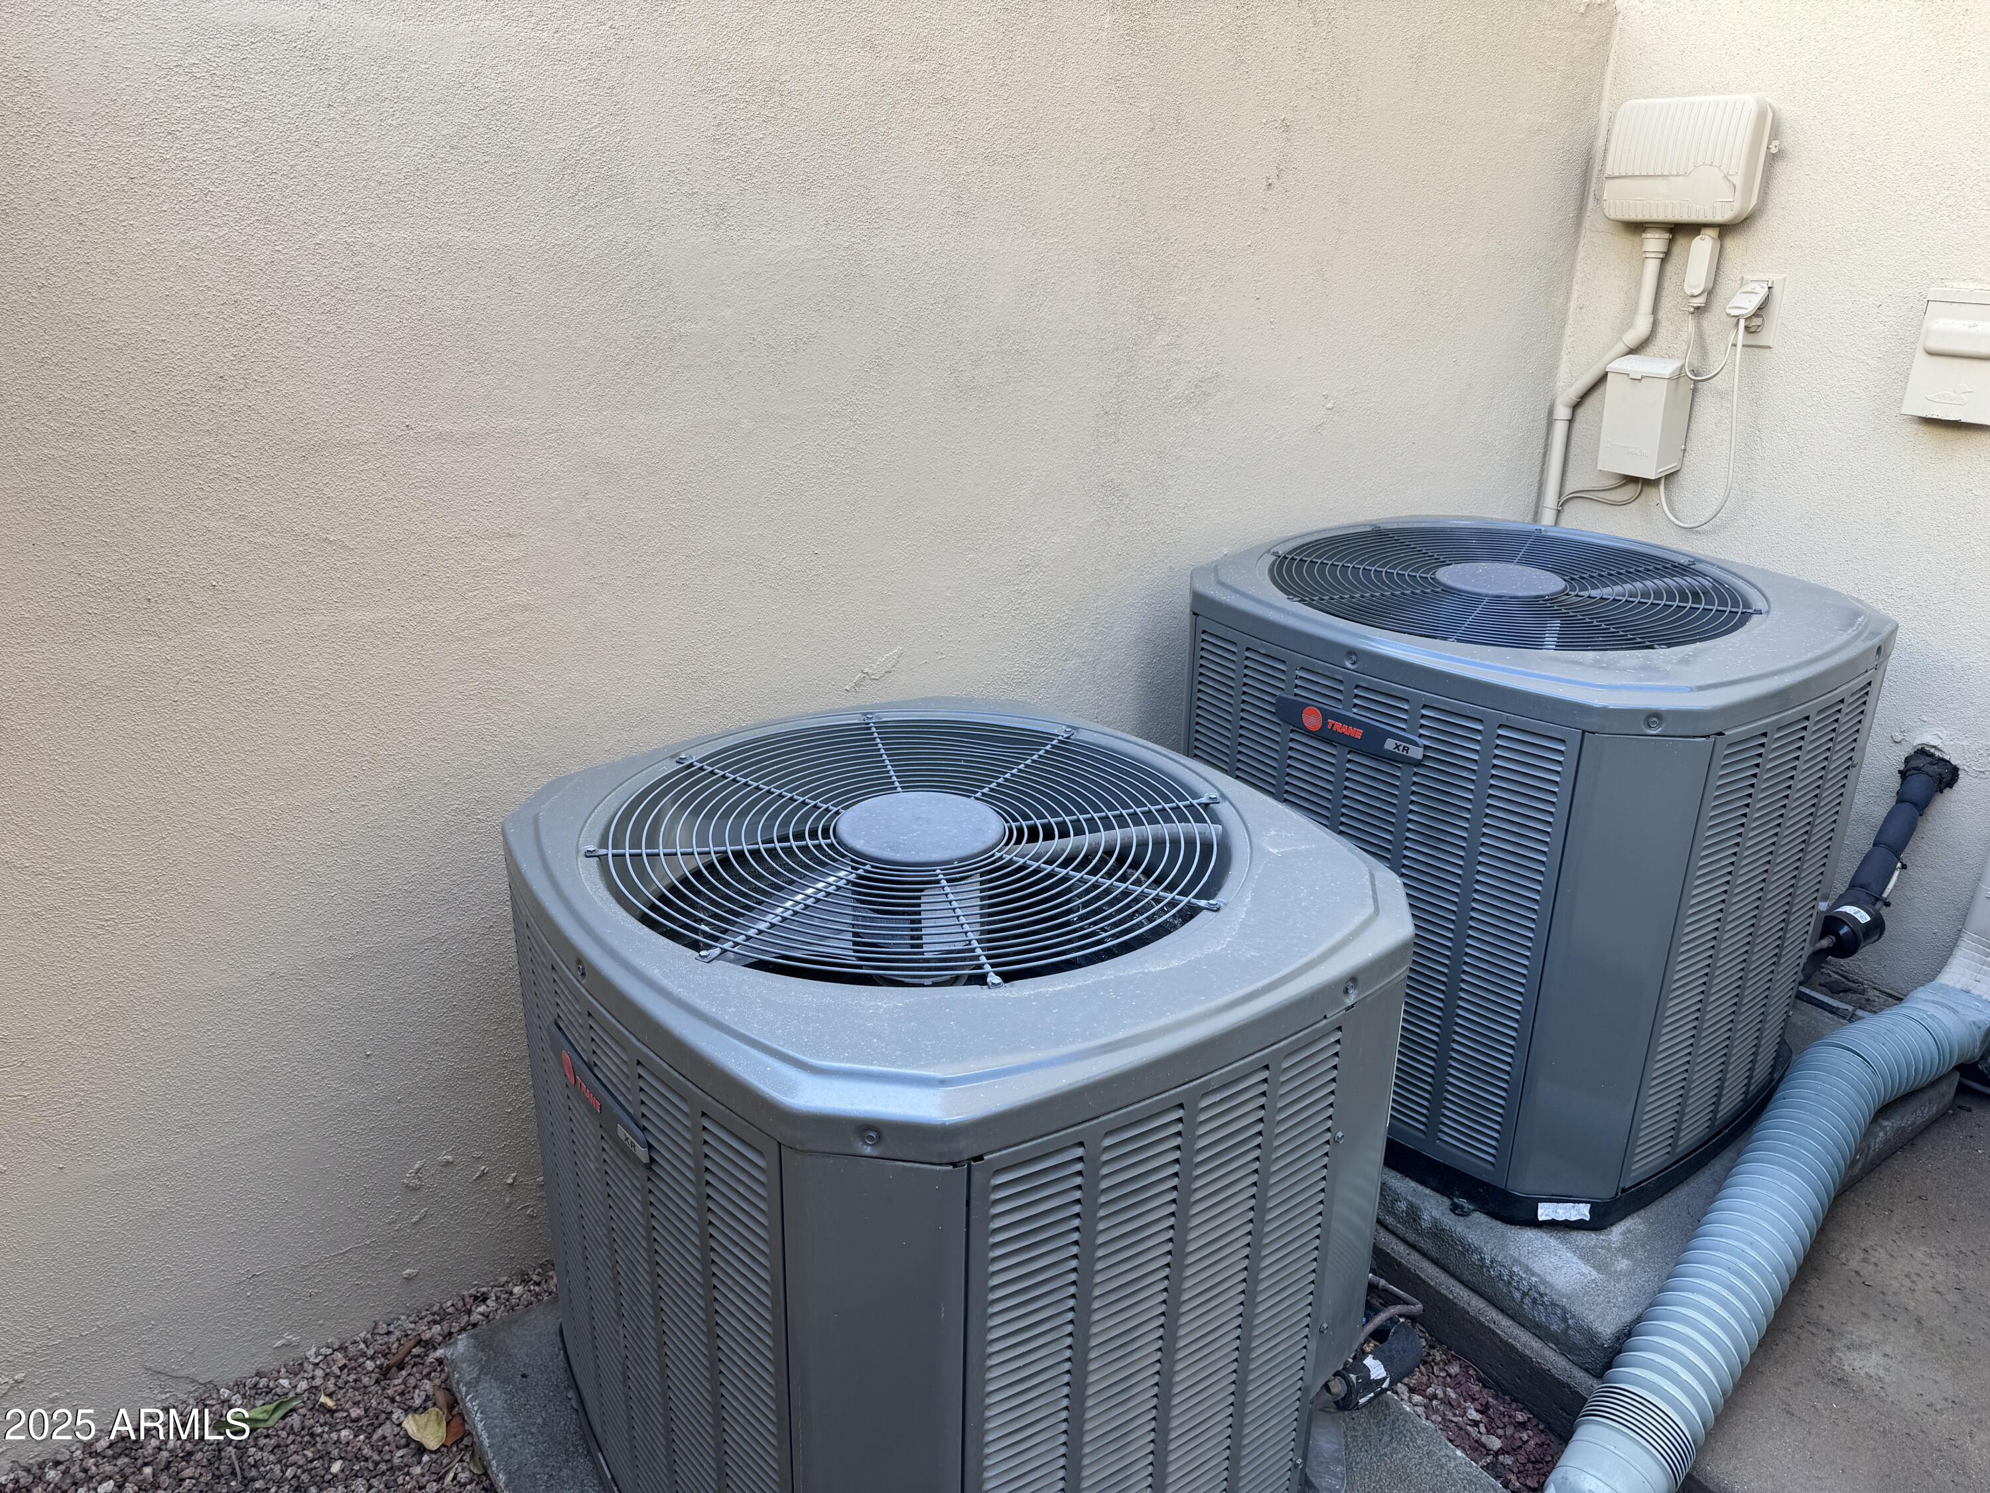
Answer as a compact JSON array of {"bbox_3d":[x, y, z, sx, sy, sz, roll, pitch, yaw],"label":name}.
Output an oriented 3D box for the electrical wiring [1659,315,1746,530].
[{"bbox_3d":[1.228,-0.553,2.378,0.055,0.363,0.130,-13,25,-31],"label":"electrical wiring"}]

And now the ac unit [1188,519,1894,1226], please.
[{"bbox_3d":[0.752,0.108,2.119,0.775,0.762,0.857,-16,27,-36],"label":"ac unit"}]

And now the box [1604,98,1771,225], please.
[{"bbox_3d":[1.162,-0.987,2.327,0.065,0.185,0.252,-13,25,-31],"label":"box"}]

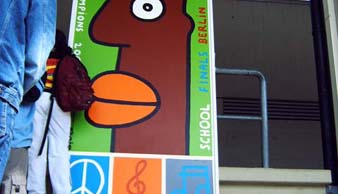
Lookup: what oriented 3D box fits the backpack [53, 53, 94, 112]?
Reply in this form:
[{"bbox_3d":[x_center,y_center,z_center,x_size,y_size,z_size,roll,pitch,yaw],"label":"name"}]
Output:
[{"bbox_3d":[-0.676,-0.098,3.500,0.210,0.430,0.290,-18,-28,22],"label":"backpack"}]

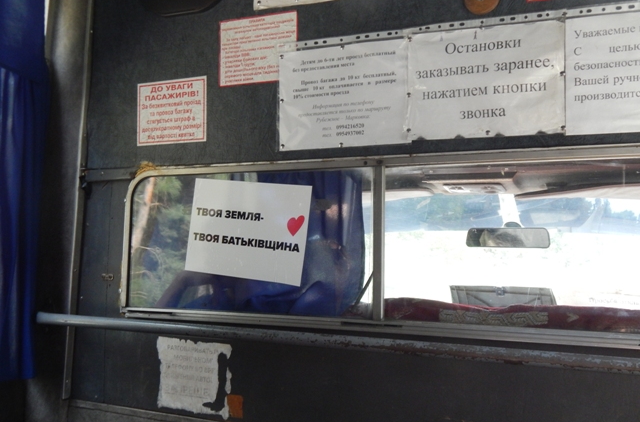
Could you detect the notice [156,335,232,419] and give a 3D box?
[{"bbox_3d":[-0.285,0.372,1.577,0.202,0.163,0.010,-1,-3,26],"label":"notice"}]

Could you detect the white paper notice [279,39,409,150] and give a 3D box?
[{"bbox_3d":[0.045,-0.237,1.445,0.296,0.211,0.010,-1,-3,26],"label":"white paper notice"}]

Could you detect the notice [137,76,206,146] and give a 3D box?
[{"bbox_3d":[-0.346,-0.231,1.633,0.199,0.149,0.010,-1,-3,26],"label":"notice"}]

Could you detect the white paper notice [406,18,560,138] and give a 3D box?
[{"bbox_3d":[0.307,-0.242,1.318,0.293,0.209,0.010,-1,-3,26],"label":"white paper notice"}]

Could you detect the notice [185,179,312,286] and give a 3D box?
[{"bbox_3d":[-0.162,0.042,1.532,0.297,0.210,0.010,5,0,26],"label":"notice"}]

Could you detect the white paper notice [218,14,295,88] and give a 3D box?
[{"bbox_3d":[-0.137,-0.353,1.537,0.198,0.148,0.010,-1,-3,26],"label":"white paper notice"}]

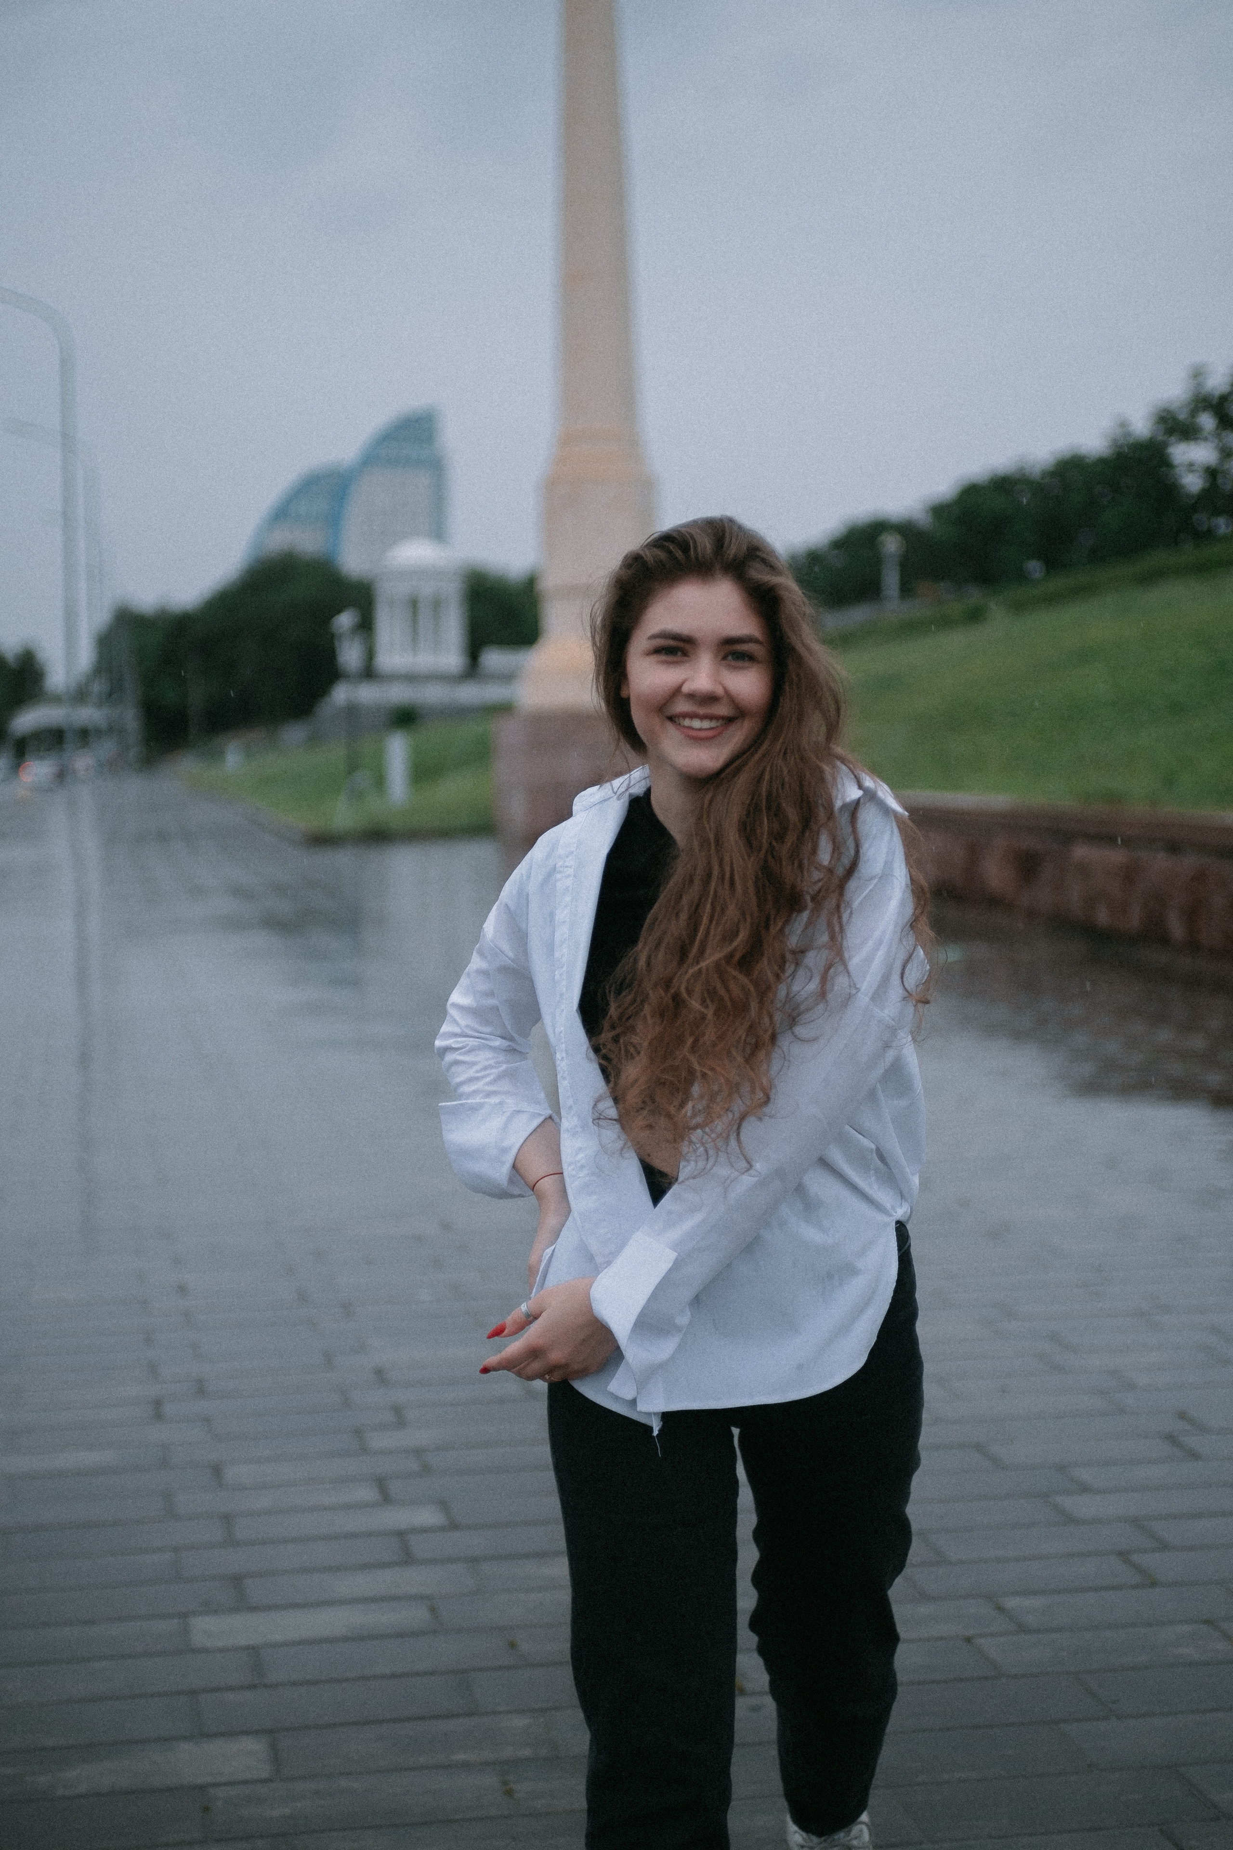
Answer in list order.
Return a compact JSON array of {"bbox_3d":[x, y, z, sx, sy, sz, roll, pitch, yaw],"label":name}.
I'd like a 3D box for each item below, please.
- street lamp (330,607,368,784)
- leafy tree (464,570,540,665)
[{"bbox_3d":[-4.911,-4.179,50.000,0.620,3.250,0.620,-1,4,-6],"label":"street lamp"},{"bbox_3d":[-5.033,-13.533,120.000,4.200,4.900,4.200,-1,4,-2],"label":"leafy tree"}]

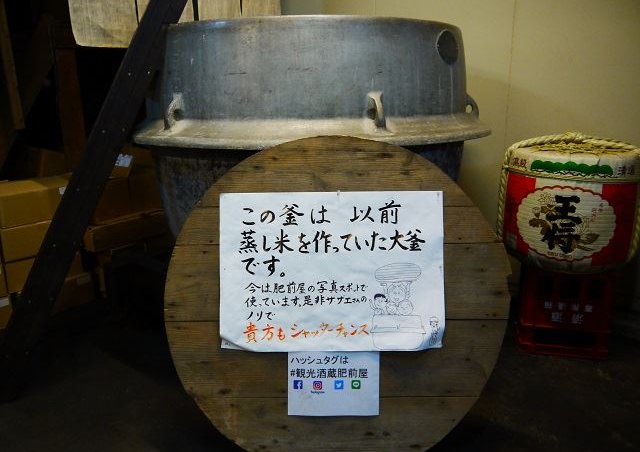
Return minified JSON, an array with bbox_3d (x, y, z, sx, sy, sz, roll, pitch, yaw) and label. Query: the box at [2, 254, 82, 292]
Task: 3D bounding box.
[{"bbox_3d":[-1.533,0.191,2.728,0.411,0.161,0.377,10,17,37],"label":"box"}]

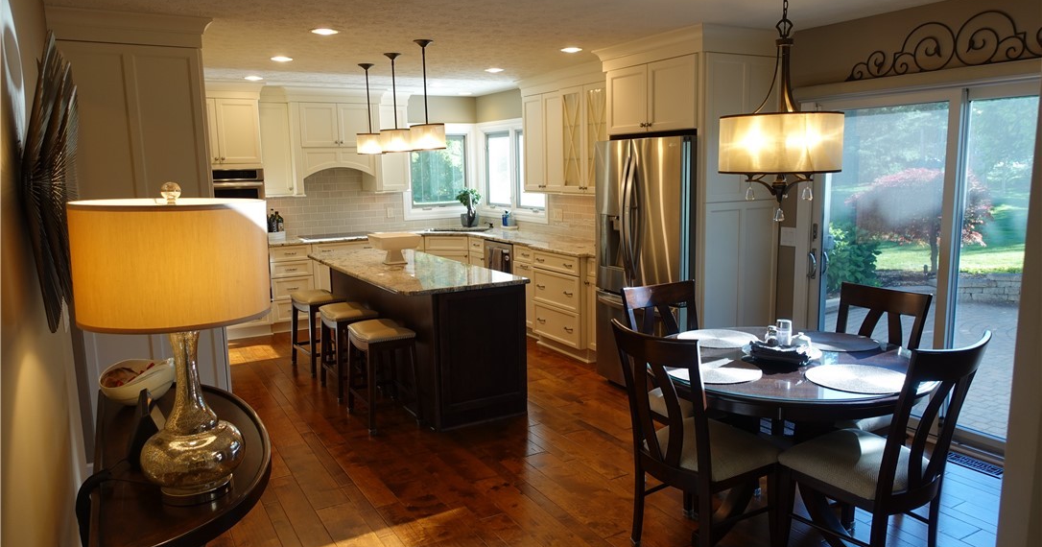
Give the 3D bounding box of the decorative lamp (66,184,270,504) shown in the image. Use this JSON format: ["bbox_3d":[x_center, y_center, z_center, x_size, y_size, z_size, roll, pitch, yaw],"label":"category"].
[{"bbox_3d":[-0.842,0.176,1.734,0.435,0.790,0.435,-6,10,-29],"label":"decorative lamp"}]

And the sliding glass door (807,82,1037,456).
[{"bbox_3d":[2.367,-0.033,3.842,0.120,1.980,1.830,-6,10,-30],"label":"sliding glass door"}]

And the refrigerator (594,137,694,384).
[{"bbox_3d":[1.103,-0.062,5.017,0.820,1.788,0.900,-6,10,-29],"label":"refrigerator"}]

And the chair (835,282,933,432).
[{"bbox_3d":[1.505,0.589,3.249,0.550,0.995,0.470,-6,10,-30],"label":"chair"}]

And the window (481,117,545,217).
[{"bbox_3d":[-0.100,-1.149,7.793,0.120,1.100,1.550,-6,10,-30],"label":"window"}]

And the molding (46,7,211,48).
[{"bbox_3d":[-2.079,-1.313,3.734,0.785,0.155,0.100,-6,10,-30],"label":"molding"}]

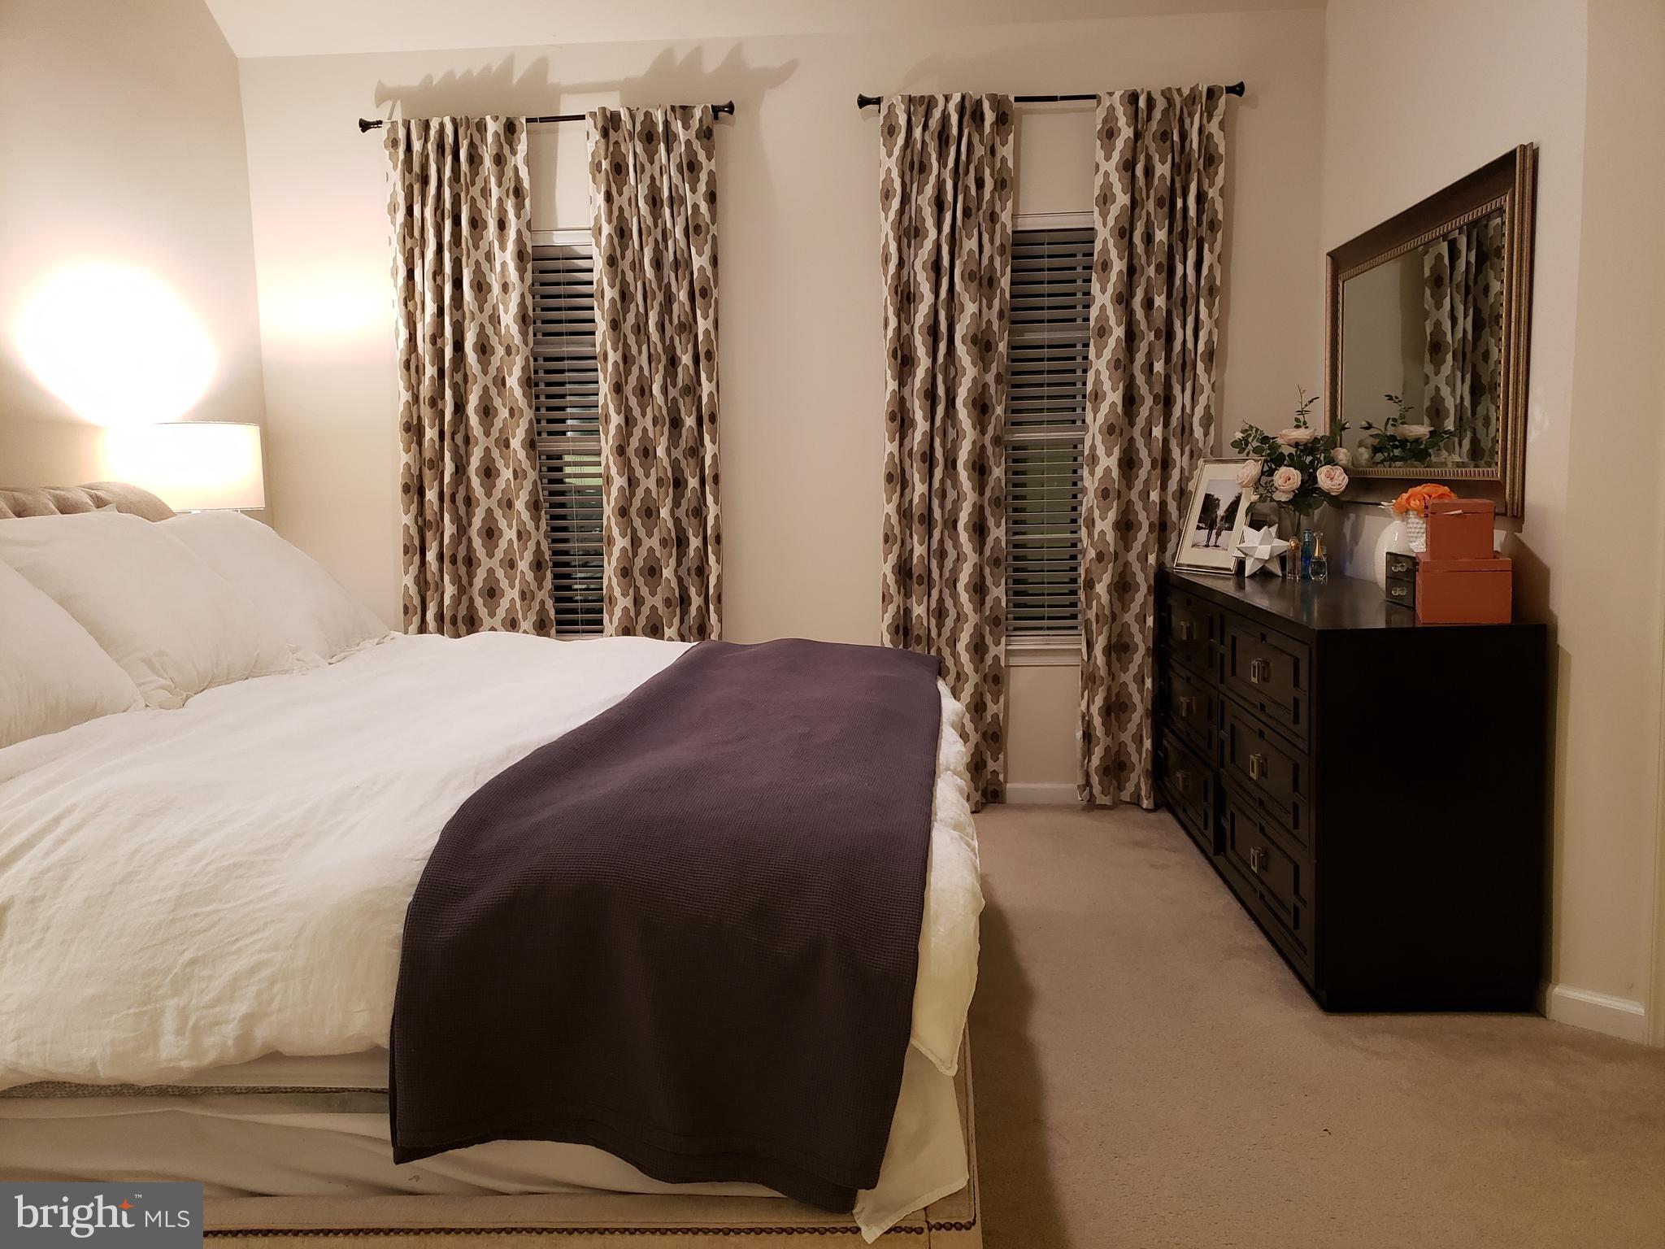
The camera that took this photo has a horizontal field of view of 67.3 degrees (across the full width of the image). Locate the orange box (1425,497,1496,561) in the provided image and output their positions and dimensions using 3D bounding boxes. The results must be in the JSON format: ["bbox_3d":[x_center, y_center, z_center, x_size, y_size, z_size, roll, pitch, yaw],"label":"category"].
[{"bbox_3d":[1.397,-0.212,2.777,0.122,0.121,0.163,1,7,21],"label":"orange box"}]

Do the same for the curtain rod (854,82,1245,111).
[{"bbox_3d":[0.707,-1.729,4.089,1.254,0.060,0.085,-1,7,4],"label":"curtain rod"}]

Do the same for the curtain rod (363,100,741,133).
[{"bbox_3d":[-0.966,-1.702,4.202,1.291,0.060,0.085,-1,7,4],"label":"curtain rod"}]

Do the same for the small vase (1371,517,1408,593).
[{"bbox_3d":[1.484,-0.176,3.268,0.137,0.216,0.137,-1,7,4],"label":"small vase"}]

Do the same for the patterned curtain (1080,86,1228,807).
[{"bbox_3d":[1.069,-0.551,4.215,0.468,2.396,0.125,-1,7,4],"label":"patterned curtain"}]

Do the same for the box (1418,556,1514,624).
[{"bbox_3d":[1.399,-0.081,2.775,0.175,0.139,0.216,1,7,21],"label":"box"}]

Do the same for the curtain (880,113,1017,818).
[{"bbox_3d":[0.395,-0.544,4.260,0.460,2.405,0.125,-1,7,4],"label":"curtain"}]

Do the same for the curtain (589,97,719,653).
[{"bbox_3d":[-0.587,-0.527,4.326,0.457,2.408,0.125,-1,7,4],"label":"curtain"}]

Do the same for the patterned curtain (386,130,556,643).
[{"bbox_3d":[-1.253,-0.515,4.371,0.537,2.408,0.125,-1,7,4],"label":"patterned curtain"}]

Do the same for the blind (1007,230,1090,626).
[{"bbox_3d":[0.743,-0.653,4.342,0.804,1.445,0.060,-1,7,4],"label":"blind"}]

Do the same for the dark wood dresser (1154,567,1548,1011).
[{"bbox_3d":[1.314,0.326,3.466,0.472,0.824,1.654,-1,7,4],"label":"dark wood dresser"}]

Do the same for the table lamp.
[{"bbox_3d":[-1.871,-0.219,3.658,0.402,0.720,0.402,-1,7,4],"label":"table lamp"}]

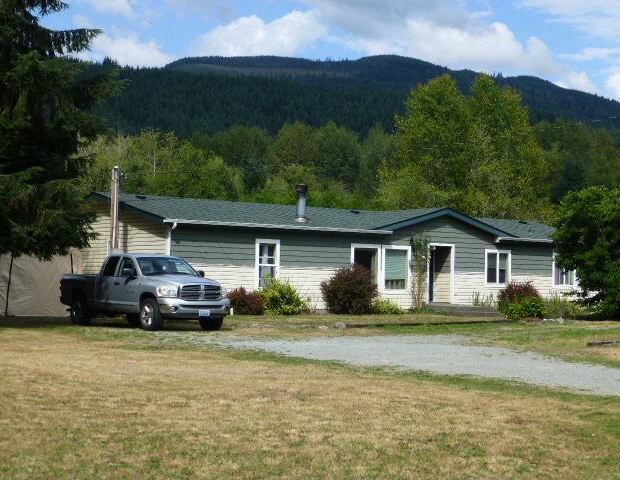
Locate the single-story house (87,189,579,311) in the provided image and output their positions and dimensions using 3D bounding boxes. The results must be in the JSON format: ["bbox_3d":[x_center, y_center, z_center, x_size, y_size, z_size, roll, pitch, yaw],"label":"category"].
[{"bbox_3d":[1.203,0.691,47.036,21.090,4.030,9.440,3,-3,-37],"label":"single-story house"}]

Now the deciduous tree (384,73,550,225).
[{"bbox_3d":[9.430,-3.175,74.000,10.500,13.600,9.800,1,-2,0],"label":"deciduous tree"}]

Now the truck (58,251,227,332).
[{"bbox_3d":[-4.284,1.291,31.361,2.030,1.920,5.780,3,-2,-38],"label":"truck"}]

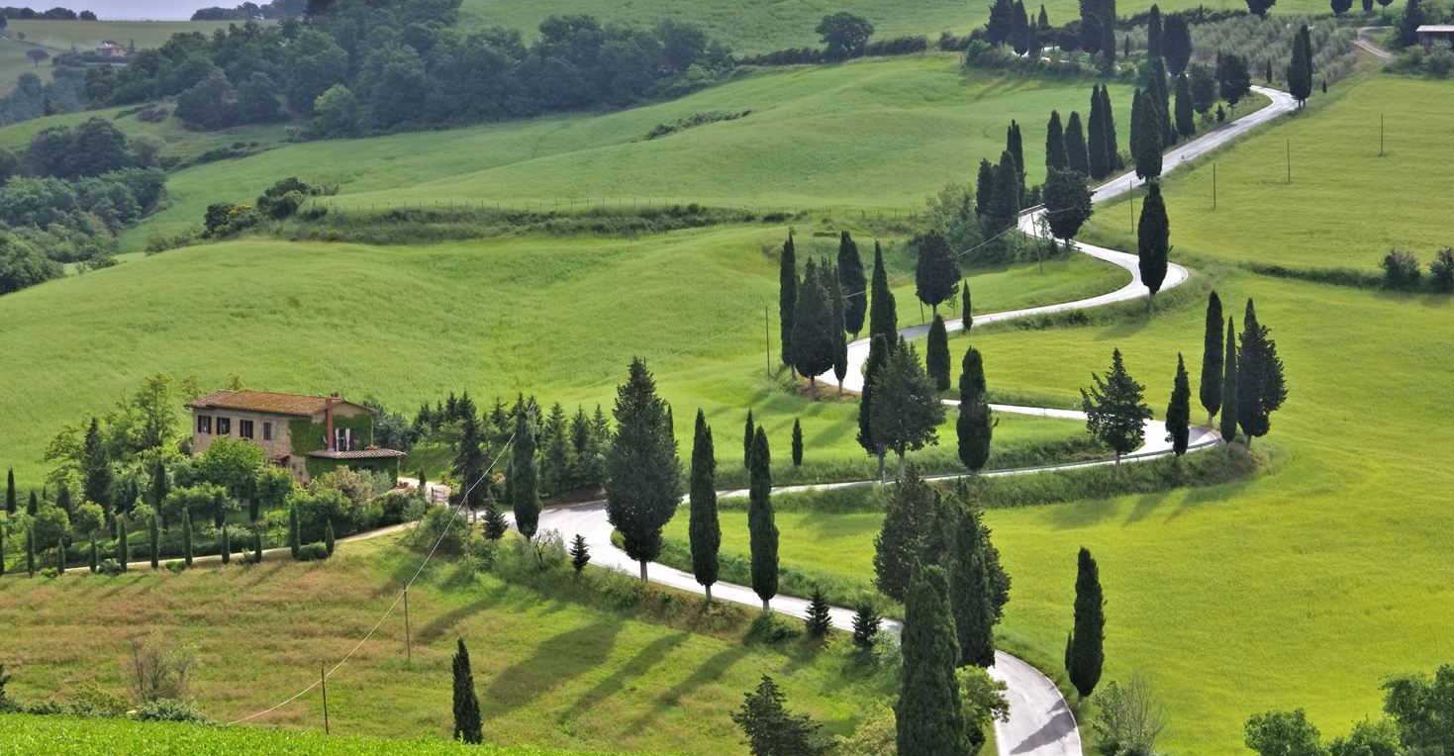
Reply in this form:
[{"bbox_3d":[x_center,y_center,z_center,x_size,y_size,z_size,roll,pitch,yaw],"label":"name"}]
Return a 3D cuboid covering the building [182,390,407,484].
[{"bbox_3d":[-39.800,5.260,360.000,7.800,8.000,22.500,-4,6,-43],"label":"building"}]

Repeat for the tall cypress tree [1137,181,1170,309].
[{"bbox_3d":[50.452,-15.777,462.000,3.690,14.900,3.690,0,4,0],"label":"tall cypress tree"}]

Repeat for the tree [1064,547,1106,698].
[{"bbox_3d":[25.180,17.340,275.000,2.810,10.870,2.810,0,4,0],"label":"tree"}]

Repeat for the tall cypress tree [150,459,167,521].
[{"bbox_3d":[-47.620,9.440,328.000,1.310,5.350,1.280,0,4,0],"label":"tall cypress tree"}]

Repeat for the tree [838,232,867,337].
[{"bbox_3d":[12.580,-9.290,390.000,2.780,10.680,2.720,0,4,0],"label":"tree"}]

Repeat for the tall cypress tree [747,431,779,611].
[{"bbox_3d":[2.910,11.280,313.000,2.460,14.740,2.460,0,4,0],"label":"tall cypress tree"}]

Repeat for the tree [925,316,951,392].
[{"bbox_3d":[21.080,-2.320,390.000,2.610,7.820,2.610,0,4,0],"label":"tree"}]

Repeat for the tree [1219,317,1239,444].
[{"bbox_3d":[46.370,0.470,361.000,1.780,12.280,1.780,0,4,0],"label":"tree"}]

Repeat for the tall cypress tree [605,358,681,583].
[{"bbox_3d":[-6.520,7.220,303.000,5.780,17.470,5.660,0,4,0],"label":"tall cypress tree"}]

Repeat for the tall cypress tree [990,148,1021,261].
[{"bbox_3d":[32.610,-20.390,457.000,3.640,12.910,3.570,0,4,0],"label":"tall cypress tree"}]

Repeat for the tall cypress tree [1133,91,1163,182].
[{"bbox_3d":[62.780,-35.920,583.000,4.270,13.890,4.270,0,4,0],"label":"tall cypress tree"}]

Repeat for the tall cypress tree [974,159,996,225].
[{"bbox_3d":[35.160,-25.250,533.000,2.940,9.600,2.940,0,4,0],"label":"tall cypress tree"}]

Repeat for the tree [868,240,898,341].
[{"bbox_3d":[16.464,-8.382,412.000,3.110,11.970,3.110,0,4,0],"label":"tree"}]

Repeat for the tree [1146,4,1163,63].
[{"bbox_3d":[85.350,-68.460,780.000,3.170,12.240,3.170,0,4,0],"label":"tree"}]

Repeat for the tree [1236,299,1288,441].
[{"bbox_3d":[49.500,-0.470,362.000,4.840,13.780,4.450,0,4,0],"label":"tree"}]

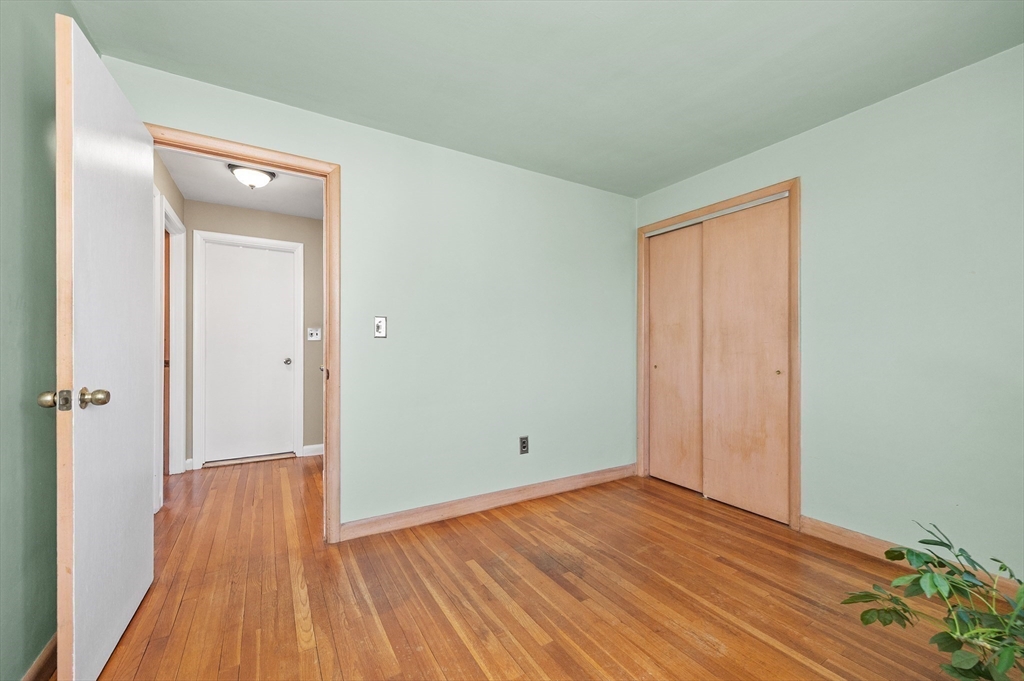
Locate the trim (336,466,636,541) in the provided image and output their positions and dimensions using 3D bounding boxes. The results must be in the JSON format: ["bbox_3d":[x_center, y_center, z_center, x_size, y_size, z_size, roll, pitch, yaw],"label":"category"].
[{"bbox_3d":[0.053,1.076,2.801,2.333,0.097,0.020,0,0,-30],"label":"trim"}]

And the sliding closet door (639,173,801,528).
[{"bbox_3d":[1.404,0.086,2.861,0.060,2.068,1.202,0,0,-30],"label":"sliding closet door"}]

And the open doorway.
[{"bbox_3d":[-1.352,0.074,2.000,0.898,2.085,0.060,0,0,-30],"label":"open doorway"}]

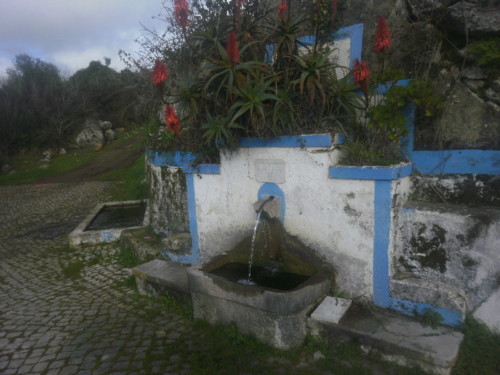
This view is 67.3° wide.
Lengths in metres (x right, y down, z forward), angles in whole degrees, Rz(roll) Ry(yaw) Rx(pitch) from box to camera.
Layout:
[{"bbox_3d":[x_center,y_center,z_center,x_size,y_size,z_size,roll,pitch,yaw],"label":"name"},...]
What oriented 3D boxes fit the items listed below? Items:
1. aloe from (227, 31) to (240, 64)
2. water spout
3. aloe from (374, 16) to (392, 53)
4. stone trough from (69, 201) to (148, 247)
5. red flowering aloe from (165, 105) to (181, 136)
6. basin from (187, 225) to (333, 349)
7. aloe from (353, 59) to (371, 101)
[{"bbox_3d":[-0.171,-1.454,3.900,0.138,0.328,0.138,-2,6,0],"label":"aloe"},{"bbox_3d":[0.141,0.197,3.416,0.174,0.194,0.252,3,8,36],"label":"water spout"},{"bbox_3d":[1.173,-1.345,3.300,0.150,0.294,0.150,-2,6,0],"label":"aloe"},{"bbox_3d":[-2.832,0.666,7.930,1.230,0.232,3.534,-3,6,-16],"label":"stone trough"},{"bbox_3d":[-0.846,-0.732,4.100,0.157,0.325,0.157,-2,6,0],"label":"red flowering aloe"},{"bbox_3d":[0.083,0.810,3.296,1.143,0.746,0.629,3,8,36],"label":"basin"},{"bbox_3d":[0.921,-0.892,3.100,0.134,0.322,0.134,-2,6,0],"label":"aloe"}]

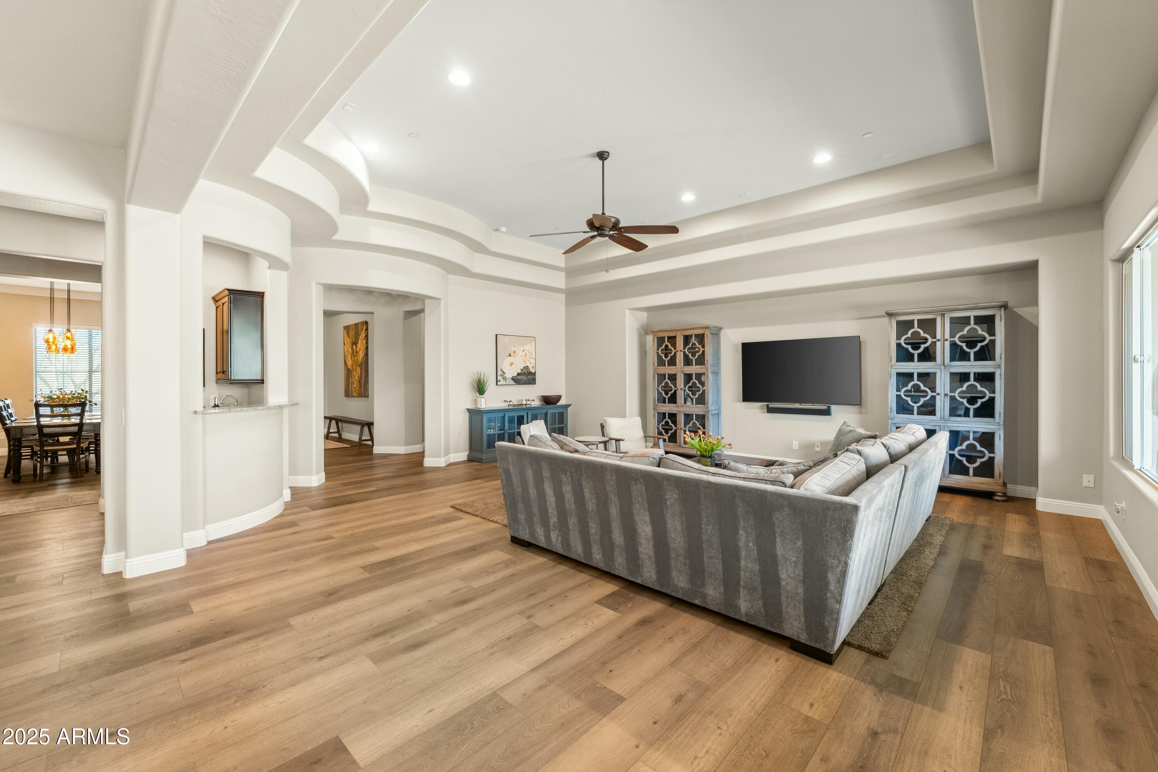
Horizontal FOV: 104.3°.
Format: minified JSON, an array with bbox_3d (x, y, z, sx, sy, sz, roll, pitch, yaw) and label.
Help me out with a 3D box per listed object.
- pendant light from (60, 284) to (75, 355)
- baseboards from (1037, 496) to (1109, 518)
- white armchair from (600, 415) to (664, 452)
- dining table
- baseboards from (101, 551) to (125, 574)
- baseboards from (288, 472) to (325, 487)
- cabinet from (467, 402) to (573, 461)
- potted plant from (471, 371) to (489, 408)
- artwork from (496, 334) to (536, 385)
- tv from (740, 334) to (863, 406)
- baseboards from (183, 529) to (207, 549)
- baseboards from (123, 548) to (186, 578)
[{"bbox_3d":[-7.713,-1.084,6.779,0.150,1.200,0.150,0,1,0],"label":"pendant light"},{"bbox_3d":[4.850,1.206,4.458,0.450,0.133,0.030,1,2,44],"label":"baseboards"},{"bbox_3d":[0.740,0.841,5.949,0.680,0.800,0.760,-1,2,-41],"label":"white armchair"},{"bbox_3d":[-7.654,0.850,6.681,2.050,0.750,1.000,1,2,44],"label":"dining table"},{"bbox_3d":[-3.371,1.280,3.257,0.050,0.138,0.120,0,0,45],"label":"baseboards"},{"bbox_3d":[-3.665,1.266,6.112,0.335,0.138,0.300,0,0,1],"label":"baseboards"},{"bbox_3d":[-1.050,0.851,8.574,0.480,0.915,2.140,0,0,45],"label":"cabinet"},{"bbox_3d":[-1.613,0.055,7.383,0.290,0.616,0.300,0,1,0],"label":"potted plant"},{"bbox_3d":[-1.201,-0.491,8.728,0.040,0.950,0.935,0,0,45],"label":"artwork"},{"bbox_3d":[3.297,-0.213,6.802,1.680,0.960,0.070,0,0,43],"label":"tv"},{"bbox_3d":[-3.203,1.278,3.755,0.045,0.135,0.170,0,0,45],"label":"baseboards"},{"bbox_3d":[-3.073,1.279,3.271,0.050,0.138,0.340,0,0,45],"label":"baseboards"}]

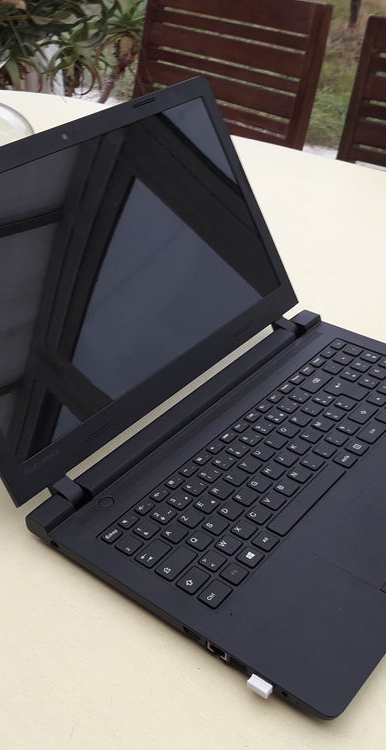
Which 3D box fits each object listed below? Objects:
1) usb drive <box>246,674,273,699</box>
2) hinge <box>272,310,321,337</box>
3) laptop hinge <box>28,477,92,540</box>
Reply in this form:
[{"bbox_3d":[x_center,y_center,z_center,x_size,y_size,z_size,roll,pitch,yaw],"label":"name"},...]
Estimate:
[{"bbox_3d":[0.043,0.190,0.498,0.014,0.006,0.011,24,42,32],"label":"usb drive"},{"bbox_3d":[0.107,-0.051,0.826,0.028,0.016,0.047,24,42,32],"label":"hinge"},{"bbox_3d":[-0.101,0.101,0.618,0.028,0.016,0.049,24,42,32],"label":"laptop hinge"}]

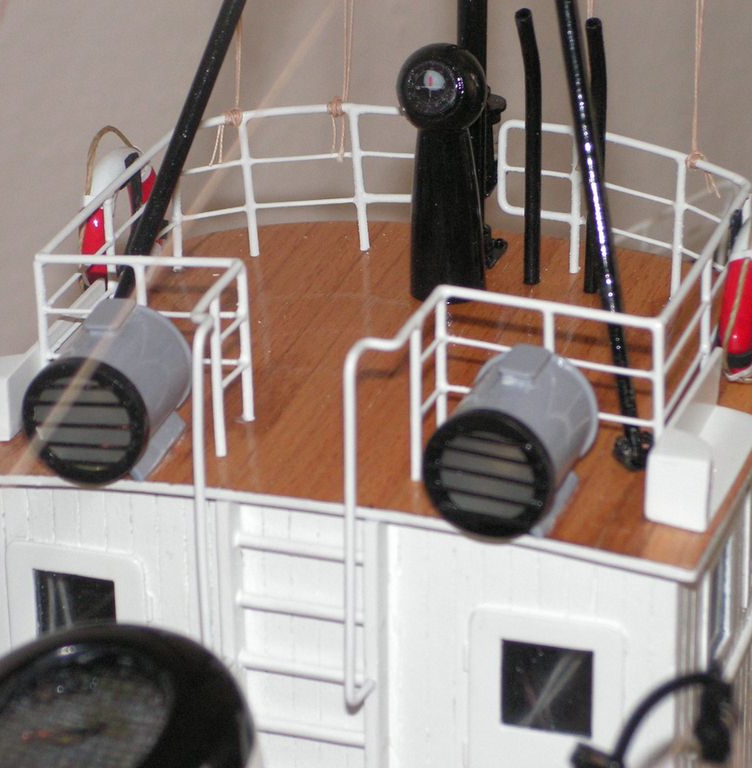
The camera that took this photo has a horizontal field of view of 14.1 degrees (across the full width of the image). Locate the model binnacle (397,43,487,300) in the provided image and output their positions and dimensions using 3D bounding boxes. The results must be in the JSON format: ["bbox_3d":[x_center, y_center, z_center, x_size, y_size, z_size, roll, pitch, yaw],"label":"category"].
[{"bbox_3d":[0.015,-0.049,0.683,0.020,0.058,0.020,7,25,15],"label":"model binnacle"}]

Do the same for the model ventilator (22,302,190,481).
[{"bbox_3d":[-0.052,0.002,0.610,0.026,0.030,0.033,7,25,15],"label":"model ventilator"}]

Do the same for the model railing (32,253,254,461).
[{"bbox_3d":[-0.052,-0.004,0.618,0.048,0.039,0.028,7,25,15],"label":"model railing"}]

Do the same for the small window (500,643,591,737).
[{"bbox_3d":[0.034,0.061,0.605,0.019,0.019,0.002,7,25,15],"label":"small window"}]

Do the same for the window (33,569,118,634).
[{"bbox_3d":[-0.062,0.049,0.632,0.019,0.019,0.002,7,25,15],"label":"window"}]

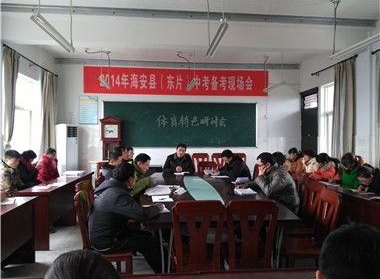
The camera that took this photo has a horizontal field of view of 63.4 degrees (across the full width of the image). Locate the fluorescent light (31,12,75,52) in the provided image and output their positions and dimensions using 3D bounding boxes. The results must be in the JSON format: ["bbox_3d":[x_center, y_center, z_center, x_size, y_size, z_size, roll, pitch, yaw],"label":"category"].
[{"bbox_3d":[-1.574,-1.235,3.640,0.115,0.080,1.230,0,0,-5],"label":"fluorescent light"}]

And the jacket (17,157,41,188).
[{"bbox_3d":[-2.480,0.600,4.750,0.430,0.580,0.500,0,0,0],"label":"jacket"}]

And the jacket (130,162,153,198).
[{"bbox_3d":[-0.730,0.600,4.100,0.520,0.650,0.520,0,0,-3],"label":"jacket"}]

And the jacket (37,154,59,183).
[{"bbox_3d":[-2.460,0.570,5.220,0.480,0.660,0.520,0,0,6],"label":"jacket"}]

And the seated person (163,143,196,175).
[{"bbox_3d":[-0.230,0.785,6.050,0.600,1.320,0.720,0,0,-2],"label":"seated person"}]

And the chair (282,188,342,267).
[{"bbox_3d":[1.030,0.957,2.740,0.480,0.980,0.430,0,0,0],"label":"chair"}]

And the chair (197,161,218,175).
[{"bbox_3d":[0.355,0.940,6.050,0.420,0.980,0.480,0,0,-5],"label":"chair"}]

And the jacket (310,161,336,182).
[{"bbox_3d":[2.300,0.644,5.200,0.450,0.560,0.520,0,0,-18],"label":"jacket"}]

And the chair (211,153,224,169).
[{"bbox_3d":[0.740,0.870,7.500,0.440,1.000,0.500,0,0,-5],"label":"chair"}]

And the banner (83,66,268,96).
[{"bbox_3d":[-0.300,-1.520,8.140,4.880,0.690,0.030,0,0,-5],"label":"banner"}]

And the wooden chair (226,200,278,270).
[{"bbox_3d":[0.500,0.957,2.580,0.420,0.980,0.480,0,0,-5],"label":"wooden chair"}]

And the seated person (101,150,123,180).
[{"bbox_3d":[-1.270,0.793,5.400,0.750,1.280,0.520,0,0,-5],"label":"seated person"}]

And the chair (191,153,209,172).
[{"bbox_3d":[0.260,0.870,7.470,0.440,1.000,0.500,0,0,-5],"label":"chair"}]

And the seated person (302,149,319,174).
[{"bbox_3d":[2.300,0.820,5.950,0.700,1.220,0.500,0,0,-9],"label":"seated person"}]

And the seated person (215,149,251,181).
[{"bbox_3d":[0.790,0.803,5.600,0.750,1.260,0.550,0,0,-21],"label":"seated person"}]

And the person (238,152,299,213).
[{"bbox_3d":[0.930,0.800,3.600,0.740,1.260,0.550,0,0,-7],"label":"person"}]

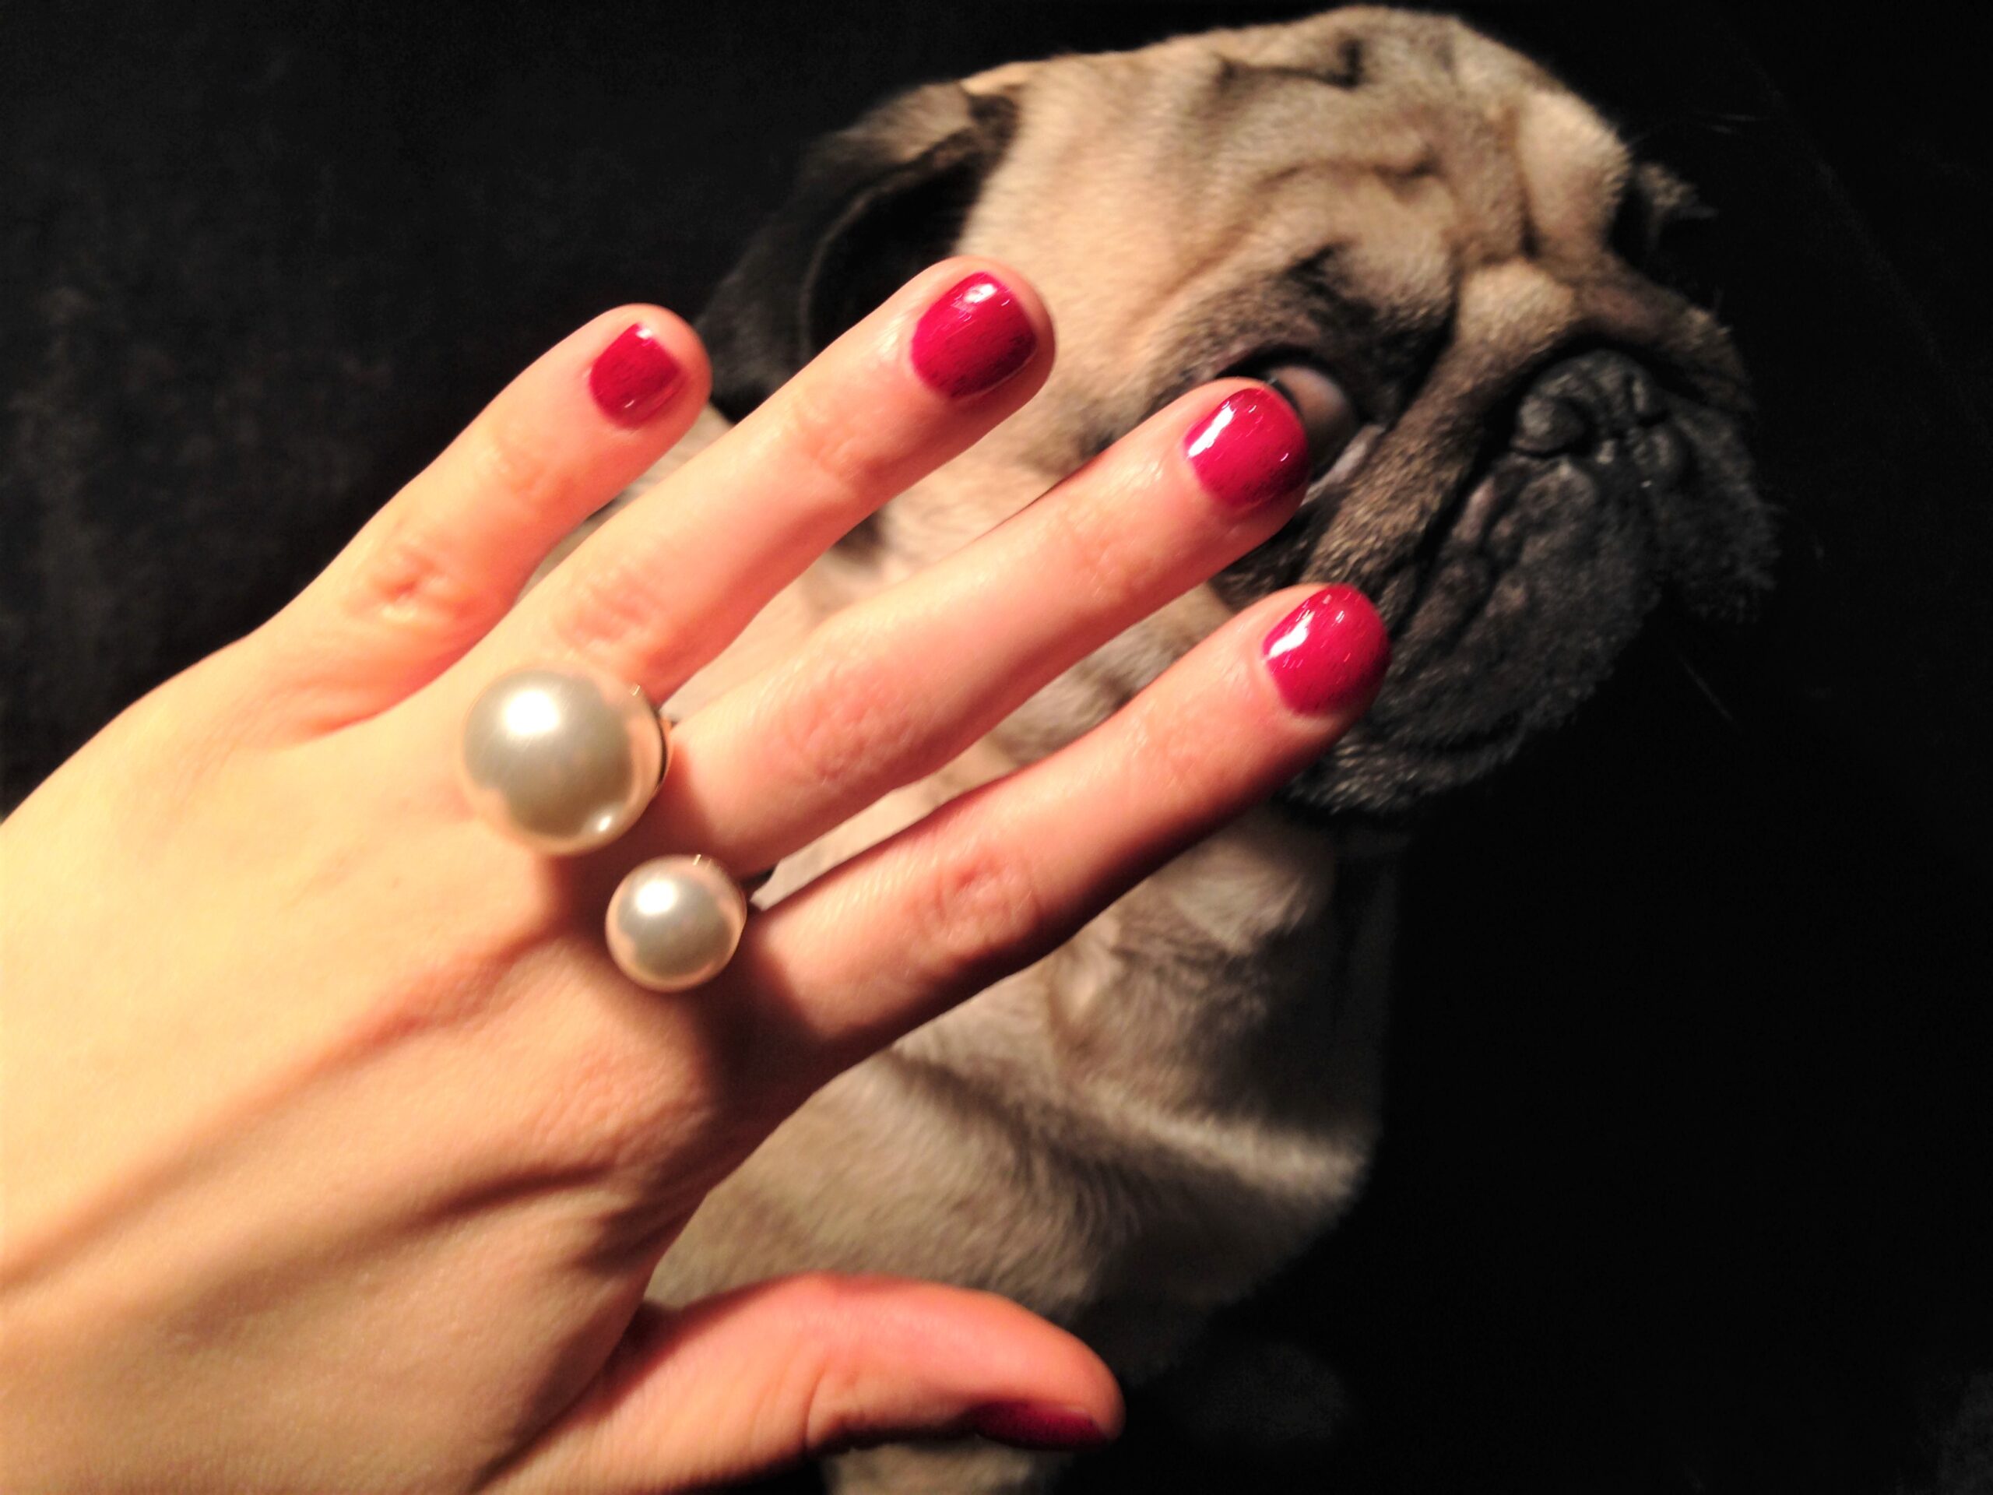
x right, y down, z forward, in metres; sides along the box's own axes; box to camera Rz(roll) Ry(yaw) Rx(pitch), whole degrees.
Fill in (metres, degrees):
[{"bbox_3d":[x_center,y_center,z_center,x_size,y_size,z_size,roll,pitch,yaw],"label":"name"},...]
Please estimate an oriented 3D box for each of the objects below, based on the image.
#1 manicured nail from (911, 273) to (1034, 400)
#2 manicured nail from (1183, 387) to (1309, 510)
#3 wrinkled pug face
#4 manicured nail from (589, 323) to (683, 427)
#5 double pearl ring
[{"bbox_3d":[-0.002,-0.041,0.188,0.012,0.010,0.004,-38,0,-17],"label":"manicured nail"},{"bbox_3d":[0.025,-0.030,0.190,0.012,0.011,0.004,-34,0,-17],"label":"manicured nail"},{"bbox_3d":[0.049,-0.065,0.365,0.160,0.140,0.175,14,32,39],"label":"wrinkled pug face"},{"bbox_3d":[-0.036,-0.037,0.189,0.009,0.008,0.003,-40,0,-17],"label":"manicured nail"},{"bbox_3d":[-0.035,0.006,0.185,0.019,0.034,0.030,-33,0,25],"label":"double pearl ring"}]

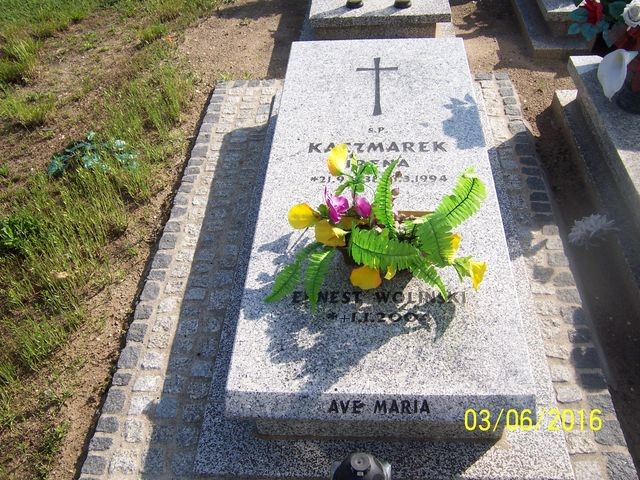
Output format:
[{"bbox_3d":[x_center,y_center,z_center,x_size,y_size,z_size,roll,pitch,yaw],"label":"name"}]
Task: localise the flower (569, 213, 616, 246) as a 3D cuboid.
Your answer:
[{"bbox_3d":[0.972,-0.037,2.177,0.140,0.080,0.130,0,44,4],"label":"flower"}]

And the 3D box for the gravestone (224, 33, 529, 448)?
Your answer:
[{"bbox_3d":[0.191,-0.140,2.042,0.700,0.280,1.630,0,44,4],"label":"gravestone"}]

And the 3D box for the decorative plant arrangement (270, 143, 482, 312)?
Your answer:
[{"bbox_3d":[0.130,-0.018,1.501,0.530,0.350,0.320,0,44,4],"label":"decorative plant arrangement"}]

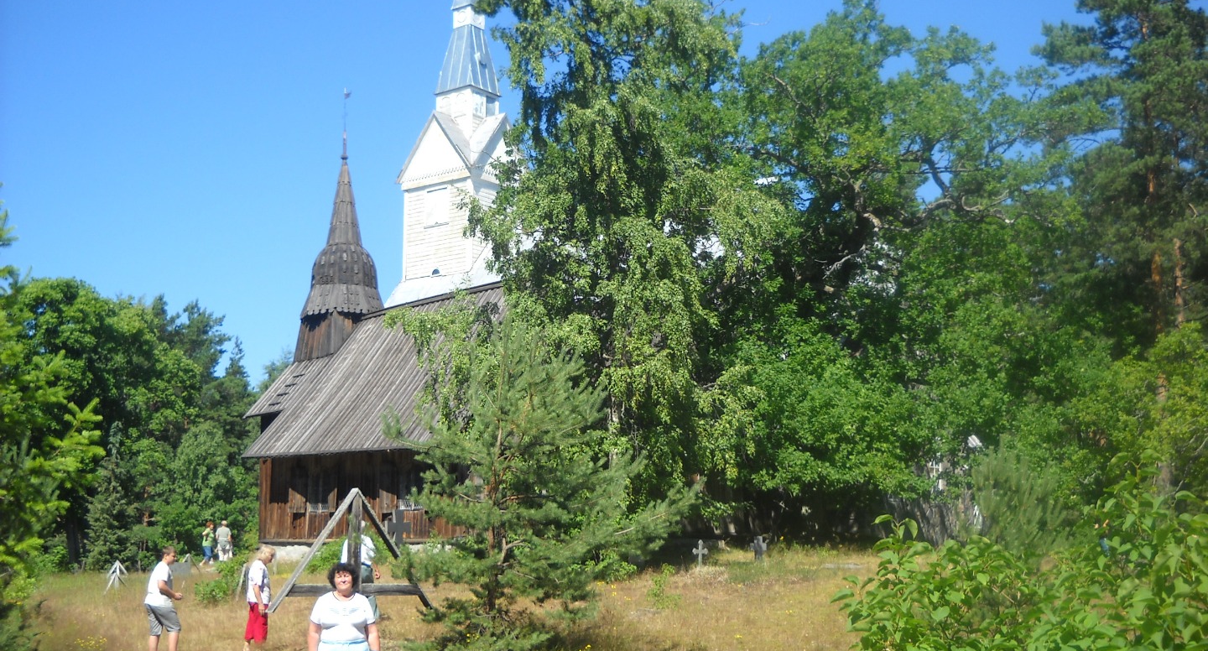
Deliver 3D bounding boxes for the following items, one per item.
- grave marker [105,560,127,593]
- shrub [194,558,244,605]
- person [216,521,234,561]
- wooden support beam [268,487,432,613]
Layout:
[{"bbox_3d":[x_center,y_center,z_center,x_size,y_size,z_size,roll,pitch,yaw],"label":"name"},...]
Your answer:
[{"bbox_3d":[-12.620,6.508,37.067,0.560,0.880,0.350,3,-9,-18],"label":"grave marker"},{"bbox_3d":[-8.626,5.753,32.015,1.150,1.041,1.100,1,-8,-7],"label":"shrub"},{"bbox_3d":[-15.712,8.970,59.331,0.620,1.684,0.380,2,-8,-11],"label":"person"},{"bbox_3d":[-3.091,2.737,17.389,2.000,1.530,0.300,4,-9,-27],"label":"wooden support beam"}]

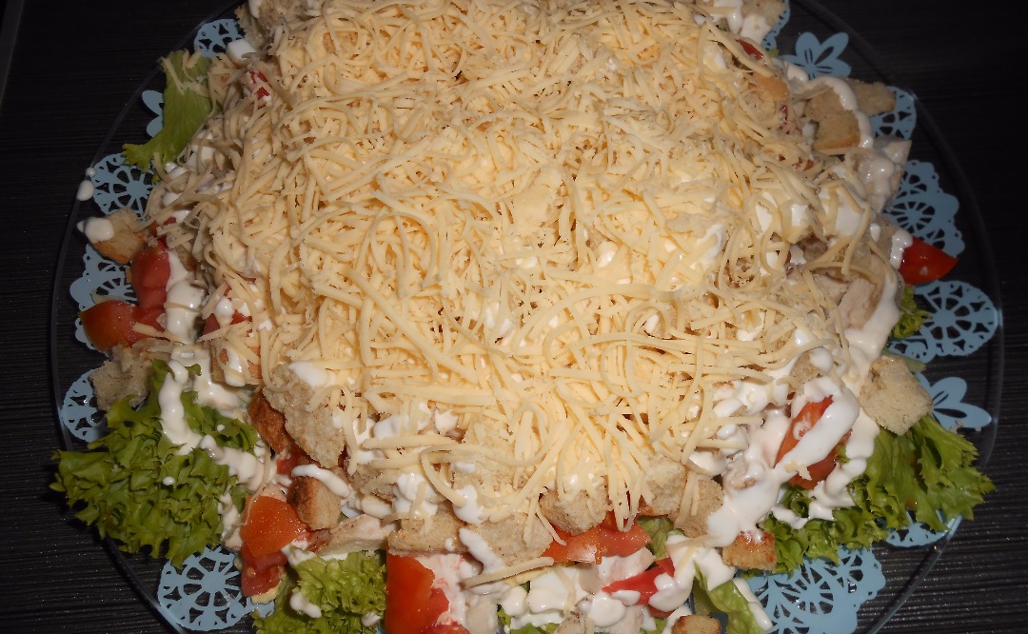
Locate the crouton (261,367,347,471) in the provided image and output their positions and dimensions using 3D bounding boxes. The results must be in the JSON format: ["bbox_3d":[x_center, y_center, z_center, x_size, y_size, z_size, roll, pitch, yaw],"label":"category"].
[{"bbox_3d":[-0.057,0.028,0.212,0.015,0.013,0.025,-41,85,-13],"label":"crouton"}]

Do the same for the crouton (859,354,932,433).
[{"bbox_3d":[0.119,0.024,0.240,0.015,0.013,0.015,-37,71,-15],"label":"crouton"}]

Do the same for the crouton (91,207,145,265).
[{"bbox_3d":[-0.138,-0.028,0.270,0.013,0.012,0.014,33,70,13],"label":"crouton"}]

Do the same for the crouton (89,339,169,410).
[{"bbox_3d":[-0.122,0.019,0.247,0.017,0.014,0.017,9,66,4],"label":"crouton"}]

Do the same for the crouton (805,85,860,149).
[{"bbox_3d":[0.109,-0.068,0.265,0.015,0.014,0.014,-3,61,12],"label":"crouton"}]

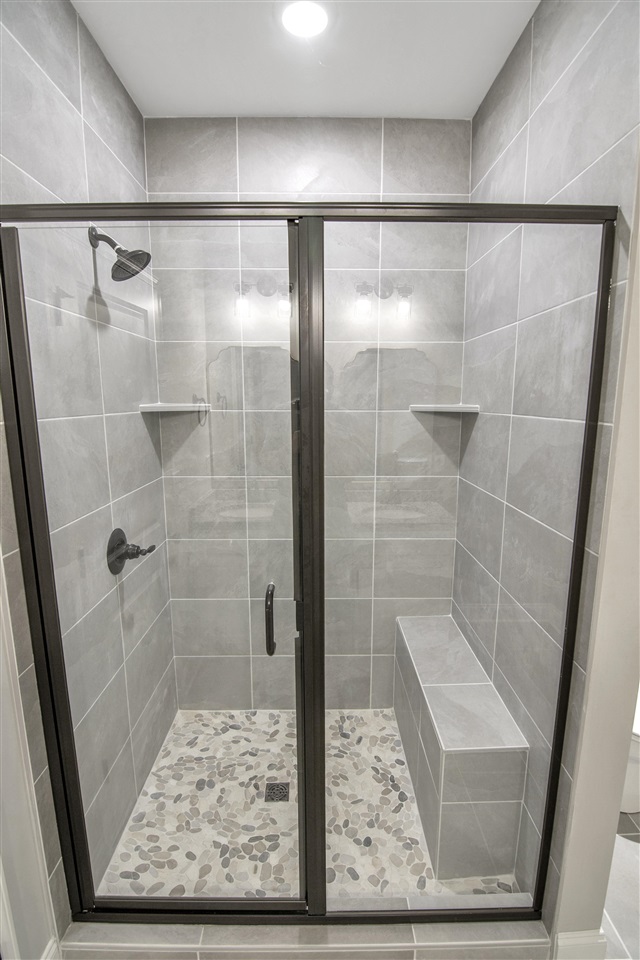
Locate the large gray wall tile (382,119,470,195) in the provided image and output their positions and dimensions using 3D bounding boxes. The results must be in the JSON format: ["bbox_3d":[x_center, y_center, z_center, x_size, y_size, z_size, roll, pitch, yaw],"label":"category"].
[{"bbox_3d":[0.462,-1.378,1.830,0.391,0.285,0.012,0,9,-1],"label":"large gray wall tile"}]

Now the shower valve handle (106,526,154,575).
[{"bbox_3d":[-0.668,0.254,1.529,0.120,0.157,0.155,0,9,-1],"label":"shower valve handle"}]

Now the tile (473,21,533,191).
[{"bbox_3d":[0.666,-1.341,1.591,0.012,0.285,0.477,0,9,-1],"label":"tile"}]

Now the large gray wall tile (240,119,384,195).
[{"bbox_3d":[-0.042,-1.376,1.822,0.610,0.285,0.012,0,9,-1],"label":"large gray wall tile"}]

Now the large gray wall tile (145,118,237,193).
[{"bbox_3d":[-0.543,-1.374,1.813,0.387,0.285,0.012,0,9,-1],"label":"large gray wall tile"}]

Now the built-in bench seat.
[{"bbox_3d":[0.523,1.020,1.790,0.266,0.516,0.822,0,10,0],"label":"built-in bench seat"}]

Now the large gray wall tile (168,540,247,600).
[{"bbox_3d":[-0.542,0.442,2.095,0.387,0.305,0.012,0,9,-1],"label":"large gray wall tile"}]

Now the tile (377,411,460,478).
[{"bbox_3d":[0.460,-0.158,2.005,0.389,0.306,0.012,0,10,0],"label":"tile"}]

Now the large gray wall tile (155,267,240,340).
[{"bbox_3d":[-0.541,-0.760,1.890,0.388,0.306,0.012,0,10,0],"label":"large gray wall tile"}]

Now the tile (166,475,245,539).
[{"bbox_3d":[-0.542,0.138,2.048,0.387,0.305,0.012,0,9,-1],"label":"tile"}]

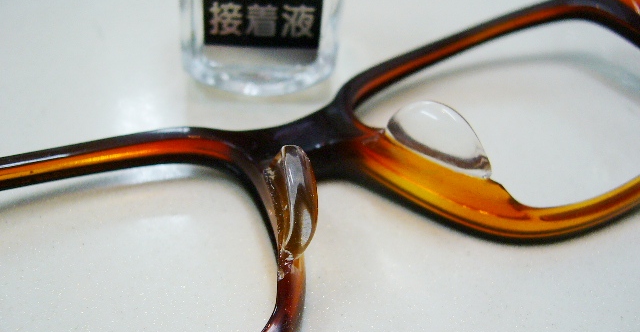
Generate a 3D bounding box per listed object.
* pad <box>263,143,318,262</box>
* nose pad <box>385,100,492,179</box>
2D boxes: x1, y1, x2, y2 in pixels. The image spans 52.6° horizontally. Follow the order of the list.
[{"bbox_3d":[-0.003,0.002,0.070,0.004,0.006,0.015,-9,50,8],"label":"pad"},{"bbox_3d":[0.016,-0.004,0.080,0.015,0.006,0.004,30,26,10],"label":"nose pad"}]

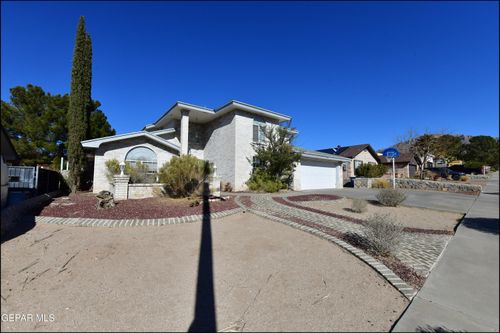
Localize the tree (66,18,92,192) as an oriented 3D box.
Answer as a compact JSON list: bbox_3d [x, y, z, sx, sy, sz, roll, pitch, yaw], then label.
[{"bbox_3d":[-9.207,-3.391,10.380,1.000,9.750,1.000,3,-4,-38],"label":"tree"}]

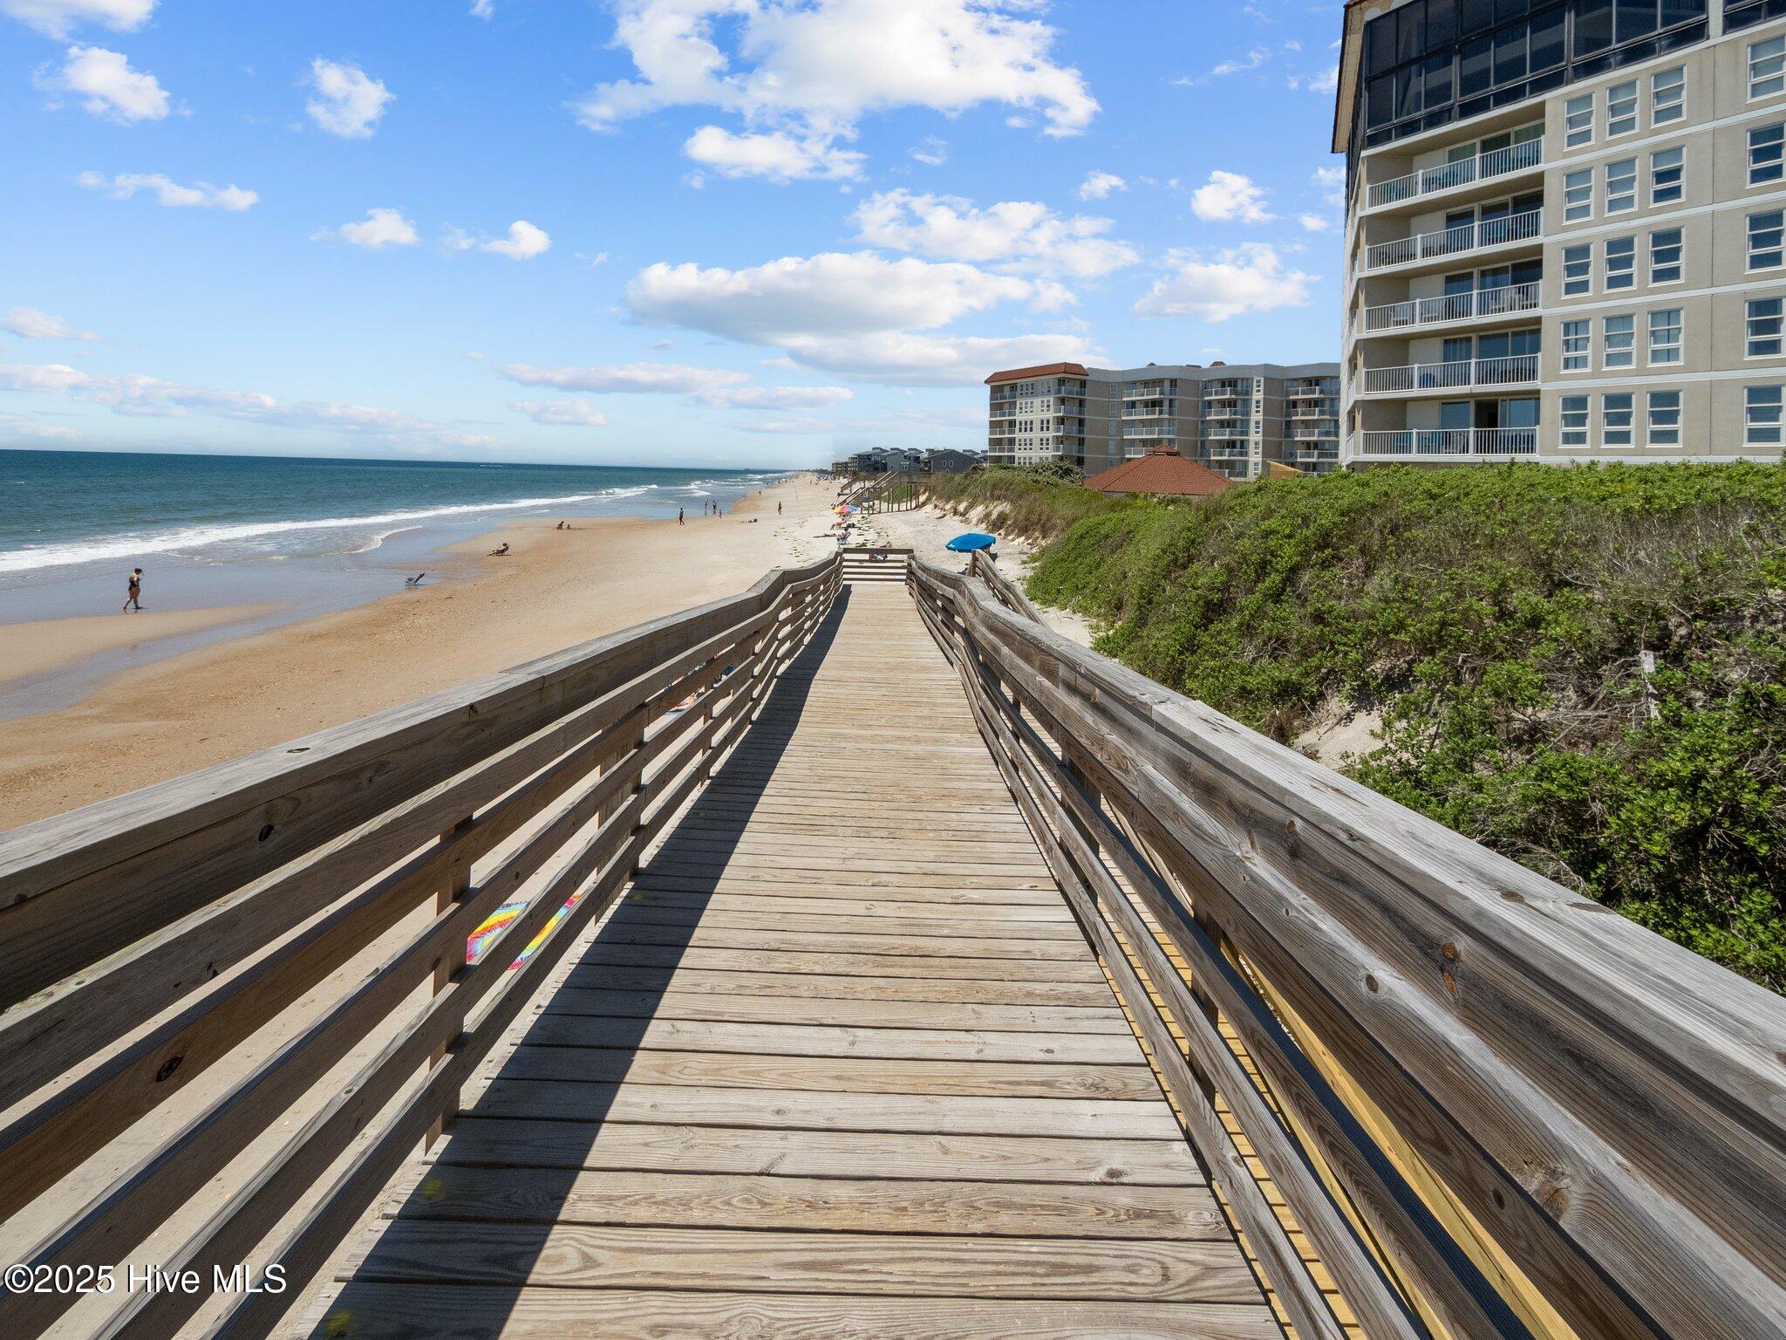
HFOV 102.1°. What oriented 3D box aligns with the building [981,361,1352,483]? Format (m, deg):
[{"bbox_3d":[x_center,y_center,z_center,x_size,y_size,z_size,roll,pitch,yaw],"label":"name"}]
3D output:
[{"bbox_3d":[41.000,-34.000,108.000,53.000,19.000,20.000,4,13,11],"label":"building"}]

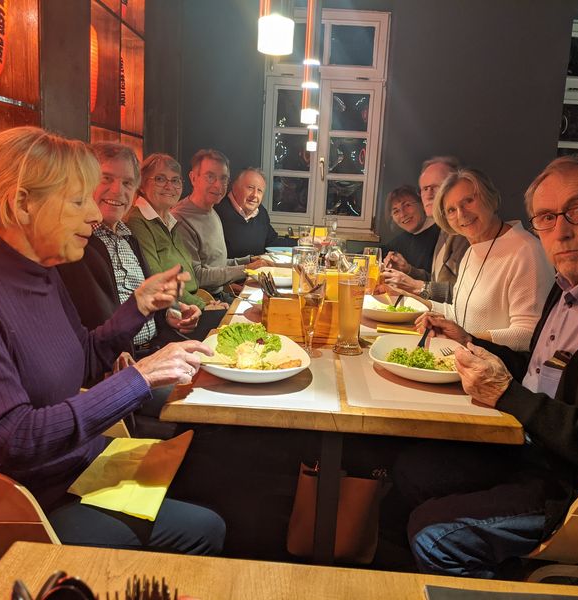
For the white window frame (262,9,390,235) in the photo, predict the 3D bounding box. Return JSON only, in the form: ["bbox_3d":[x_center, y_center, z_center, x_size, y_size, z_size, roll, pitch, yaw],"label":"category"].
[{"bbox_3d":[0.246,-1.287,4.564,0.878,1.544,0.120,3,10,0],"label":"white window frame"}]

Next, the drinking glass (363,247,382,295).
[{"bbox_3d":[0.343,-0.121,2.547,0.073,0.183,0.073,3,10,0],"label":"drinking glass"}]

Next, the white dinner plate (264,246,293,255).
[{"bbox_3d":[-0.016,-0.308,3.906,0.260,0.040,0.260,3,10,-1],"label":"white dinner plate"}]

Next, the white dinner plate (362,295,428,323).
[{"bbox_3d":[0.331,0.030,2.075,0.260,0.050,0.260,3,10,0],"label":"white dinner plate"}]

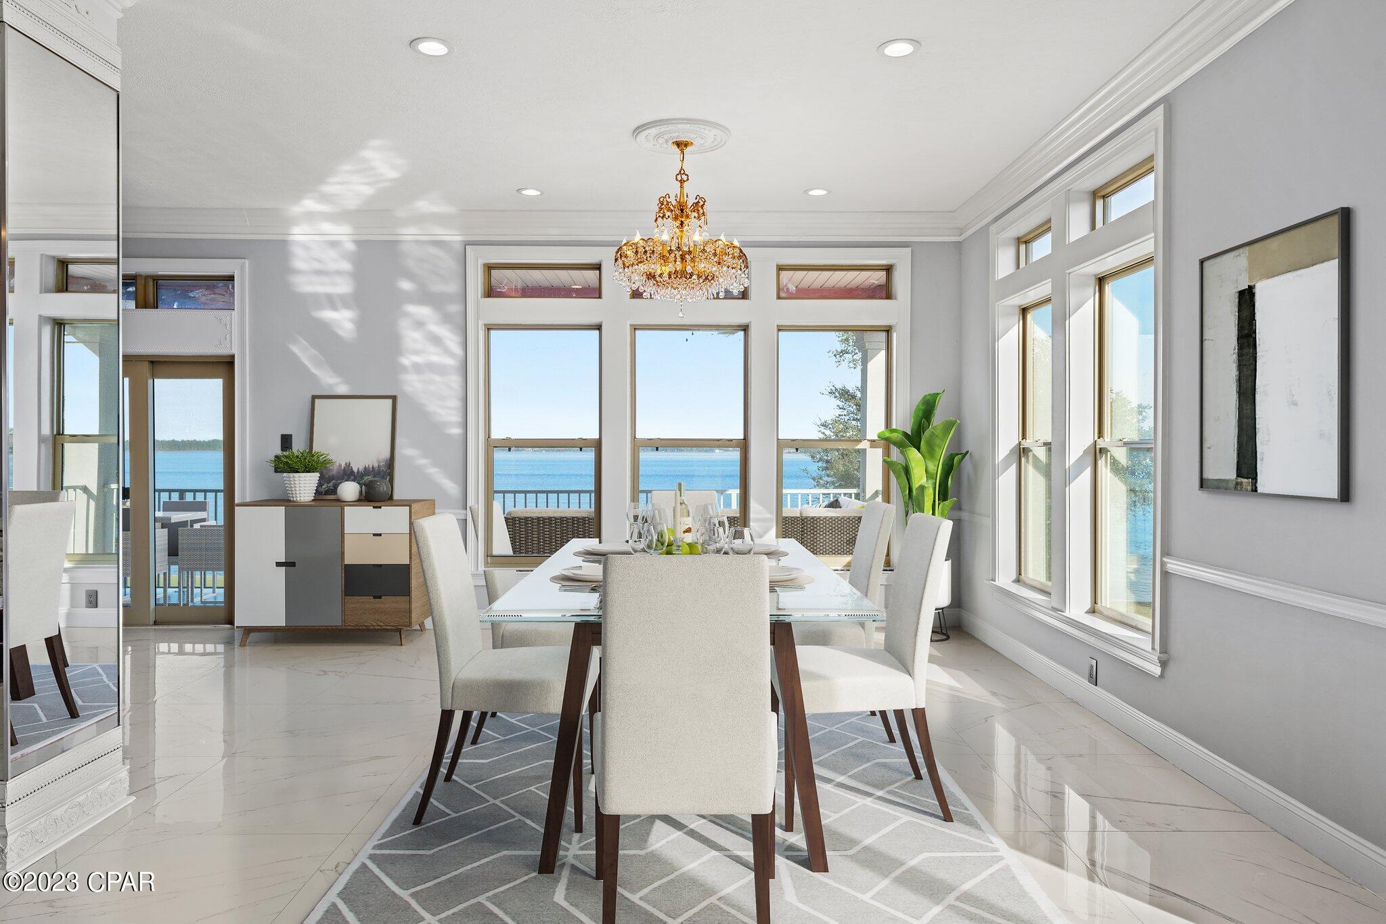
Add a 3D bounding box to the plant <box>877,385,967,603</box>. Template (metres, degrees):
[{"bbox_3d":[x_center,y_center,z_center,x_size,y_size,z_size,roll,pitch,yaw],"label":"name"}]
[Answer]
[{"bbox_3d":[1.494,0.334,6.026,0.580,1.580,0.540,0,1,-1],"label":"plant"}]

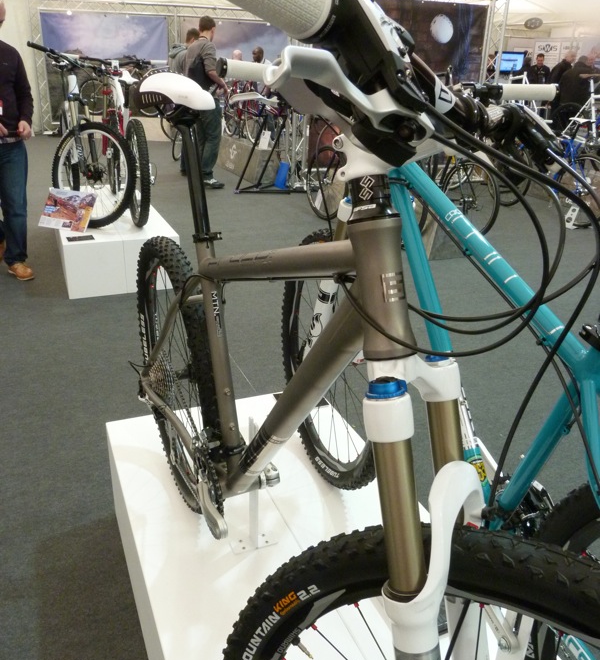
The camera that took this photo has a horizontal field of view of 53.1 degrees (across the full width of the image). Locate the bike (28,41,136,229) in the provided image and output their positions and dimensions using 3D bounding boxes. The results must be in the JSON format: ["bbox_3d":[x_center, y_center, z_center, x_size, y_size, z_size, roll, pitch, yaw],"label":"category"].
[{"bbox_3d":[-1.592,-1.419,4.265,0.580,1.070,1.660,-9,26,-23],"label":"bike"}]

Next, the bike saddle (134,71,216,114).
[{"bbox_3d":[-0.204,-0.410,1.060,0.140,0.080,0.275,-10,30,-25],"label":"bike saddle"}]

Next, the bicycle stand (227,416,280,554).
[{"bbox_3d":[-0.101,0.338,1.340,0.110,0.360,0.080,-8,26,-22],"label":"bicycle stand"}]

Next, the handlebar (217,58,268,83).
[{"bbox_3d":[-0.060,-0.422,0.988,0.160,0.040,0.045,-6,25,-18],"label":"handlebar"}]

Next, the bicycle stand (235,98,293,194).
[{"bbox_3d":[-0.347,-2.100,6.823,0.680,1.000,0.550,2,24,0],"label":"bicycle stand"}]

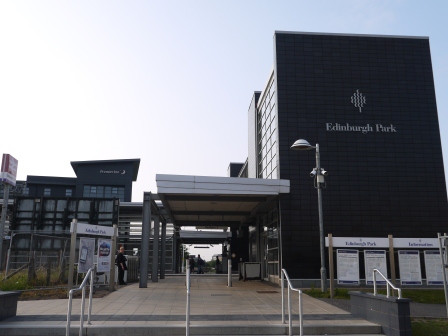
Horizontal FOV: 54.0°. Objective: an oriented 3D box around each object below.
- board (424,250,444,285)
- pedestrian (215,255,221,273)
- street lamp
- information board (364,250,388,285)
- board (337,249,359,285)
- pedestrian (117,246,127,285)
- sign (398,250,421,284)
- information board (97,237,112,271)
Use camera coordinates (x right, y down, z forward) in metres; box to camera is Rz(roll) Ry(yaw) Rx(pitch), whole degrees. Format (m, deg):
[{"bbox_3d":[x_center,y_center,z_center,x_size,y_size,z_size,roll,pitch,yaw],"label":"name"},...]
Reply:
[{"bbox_3d":[7.100,3.340,14.680,0.730,1.120,0.060,1,-13,-4],"label":"board"},{"bbox_3d":[-0.565,9.501,43.188,0.400,1.700,0.500,-3,-13,15],"label":"pedestrian"},{"bbox_3d":[3.315,1.747,16.899,1.320,5.850,0.720,1,-13,-4],"label":"street lamp"},{"bbox_3d":[5.037,3.294,14.523,0.730,1.120,0.060,1,-13,-4],"label":"information board"},{"bbox_3d":[4.096,3.268,14.452,0.730,1.120,0.060,1,-13,-4],"label":"board"},{"bbox_3d":[-4.652,4.477,20.087,0.400,1.690,0.500,-3,-13,15],"label":"pedestrian"},{"bbox_3d":[6.193,3.324,14.610,0.730,1.120,0.060,1,-13,-4],"label":"sign"},{"bbox_3d":[-4.107,3.033,15.200,0.060,1.120,0.730,-6,-14,24],"label":"information board"}]

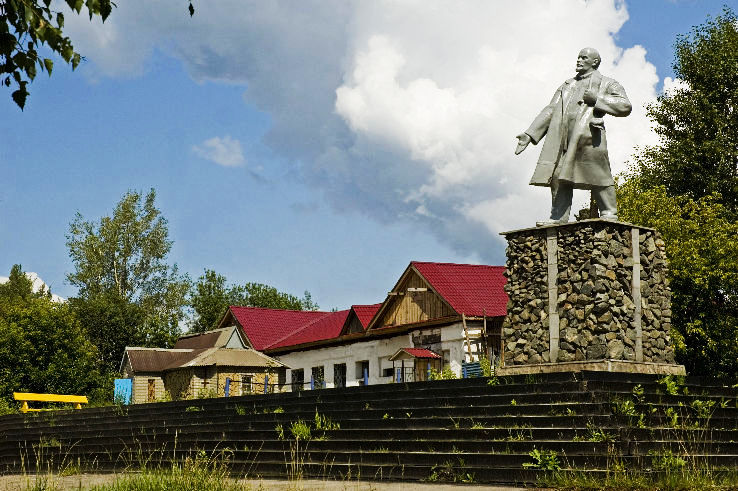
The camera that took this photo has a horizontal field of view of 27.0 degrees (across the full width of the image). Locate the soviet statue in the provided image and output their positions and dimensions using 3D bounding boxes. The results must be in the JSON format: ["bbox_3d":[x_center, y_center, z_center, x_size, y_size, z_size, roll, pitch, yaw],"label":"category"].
[{"bbox_3d":[2.985,-1.526,22.211,1.500,2.680,1.050,-6,-10,38],"label":"soviet statue"}]

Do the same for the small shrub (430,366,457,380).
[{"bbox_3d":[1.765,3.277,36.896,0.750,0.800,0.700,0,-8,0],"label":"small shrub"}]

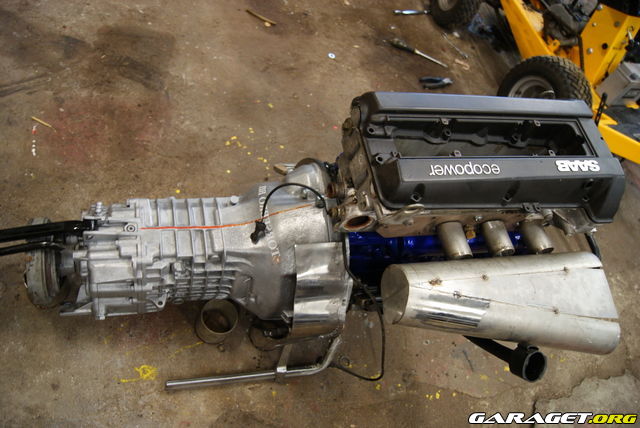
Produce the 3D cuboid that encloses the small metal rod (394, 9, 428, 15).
[{"bbox_3d":[0.459,-1.012,2.406,0.225,0.020,0.022,-11,63,-25],"label":"small metal rod"}]

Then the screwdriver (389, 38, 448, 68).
[{"bbox_3d":[0.409,-0.664,1.993,0.271,0.031,0.033,23,60,-4],"label":"screwdriver"}]

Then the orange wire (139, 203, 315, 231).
[{"bbox_3d":[-0.196,0.013,1.032,0.371,0.060,0.030,-4,65,-18],"label":"orange wire"}]

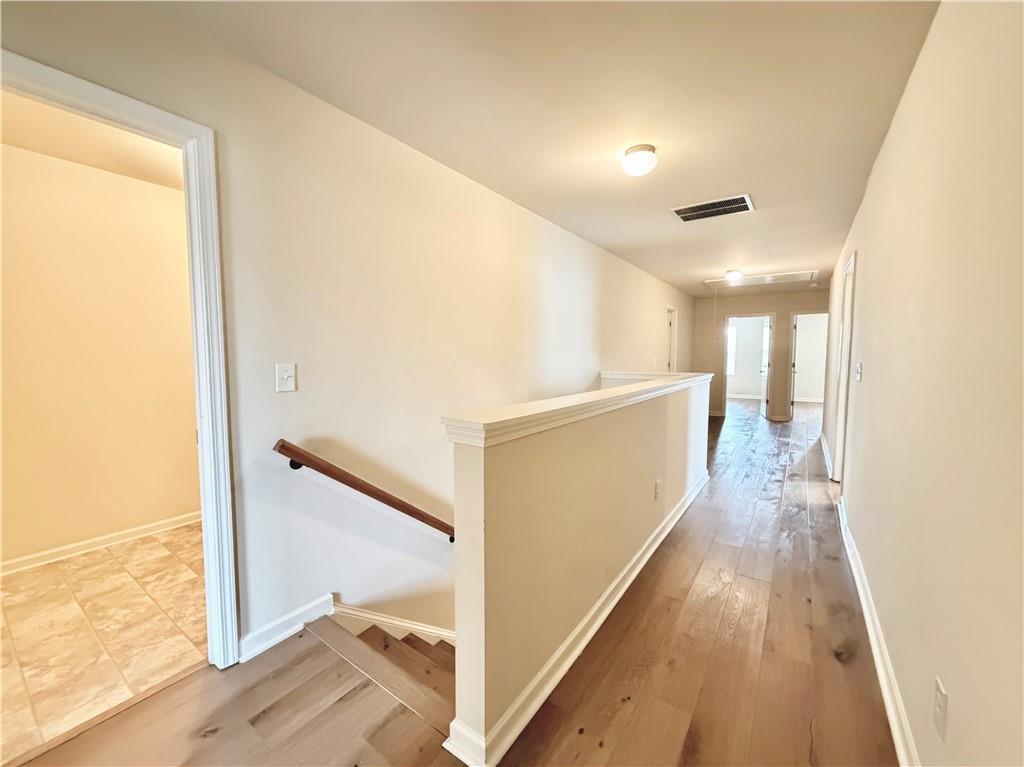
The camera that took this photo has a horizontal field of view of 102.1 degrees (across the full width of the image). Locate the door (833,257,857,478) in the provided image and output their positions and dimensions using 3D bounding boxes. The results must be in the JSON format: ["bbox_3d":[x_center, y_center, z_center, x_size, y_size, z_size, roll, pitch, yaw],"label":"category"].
[{"bbox_3d":[3.075,-0.023,3.783,0.110,2.085,0.900,3,5,35],"label":"door"}]

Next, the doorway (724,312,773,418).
[{"bbox_3d":[4.715,-0.338,8.279,0.836,2.090,0.130,3,5,35],"label":"doorway"}]

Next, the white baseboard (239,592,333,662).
[{"bbox_3d":[-1.016,1.099,1.897,0.020,0.092,0.419,3,5,35],"label":"white baseboard"}]

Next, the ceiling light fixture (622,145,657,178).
[{"bbox_3d":[0.714,-1.252,2.321,0.195,0.125,0.195,3,5,35],"label":"ceiling light fixture"}]

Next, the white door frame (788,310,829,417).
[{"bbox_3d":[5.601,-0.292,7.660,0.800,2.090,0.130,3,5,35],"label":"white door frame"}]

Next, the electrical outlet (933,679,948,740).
[{"bbox_3d":[1.081,0.819,1.041,0.011,0.119,0.082,3,5,35],"label":"electrical outlet"}]

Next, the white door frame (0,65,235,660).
[{"bbox_3d":[-1.434,0.122,1.323,0.129,2.120,0.890,3,5,35],"label":"white door frame"}]

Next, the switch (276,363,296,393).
[{"bbox_3d":[-1.000,-0.023,1.837,0.014,0.129,0.086,3,5,35],"label":"switch"}]

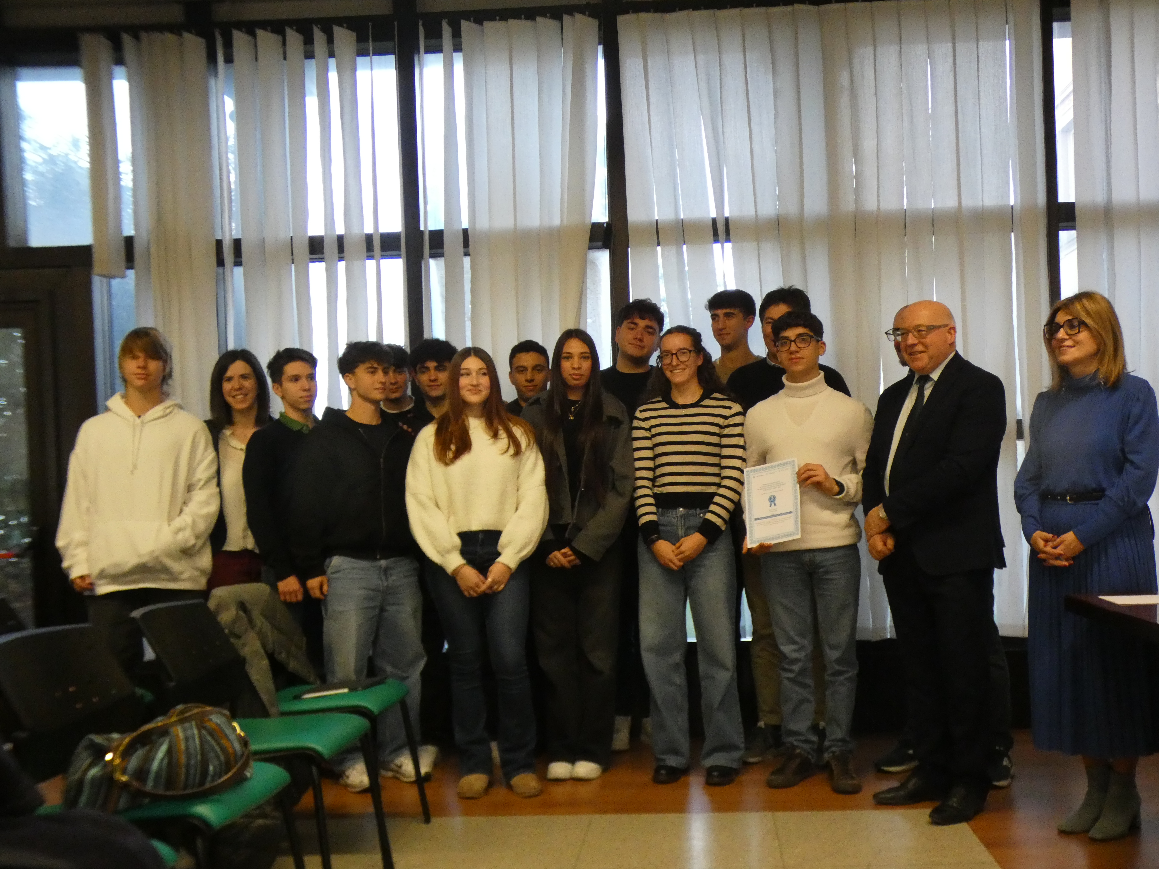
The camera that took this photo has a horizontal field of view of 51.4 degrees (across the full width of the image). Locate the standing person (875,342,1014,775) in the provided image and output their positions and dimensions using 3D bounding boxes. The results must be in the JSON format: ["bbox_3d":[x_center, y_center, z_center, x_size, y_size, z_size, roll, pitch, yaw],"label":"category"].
[{"bbox_3d":[1.338,0.391,4.493,0.520,1.752,0.360,-3,-1,33],"label":"standing person"}]

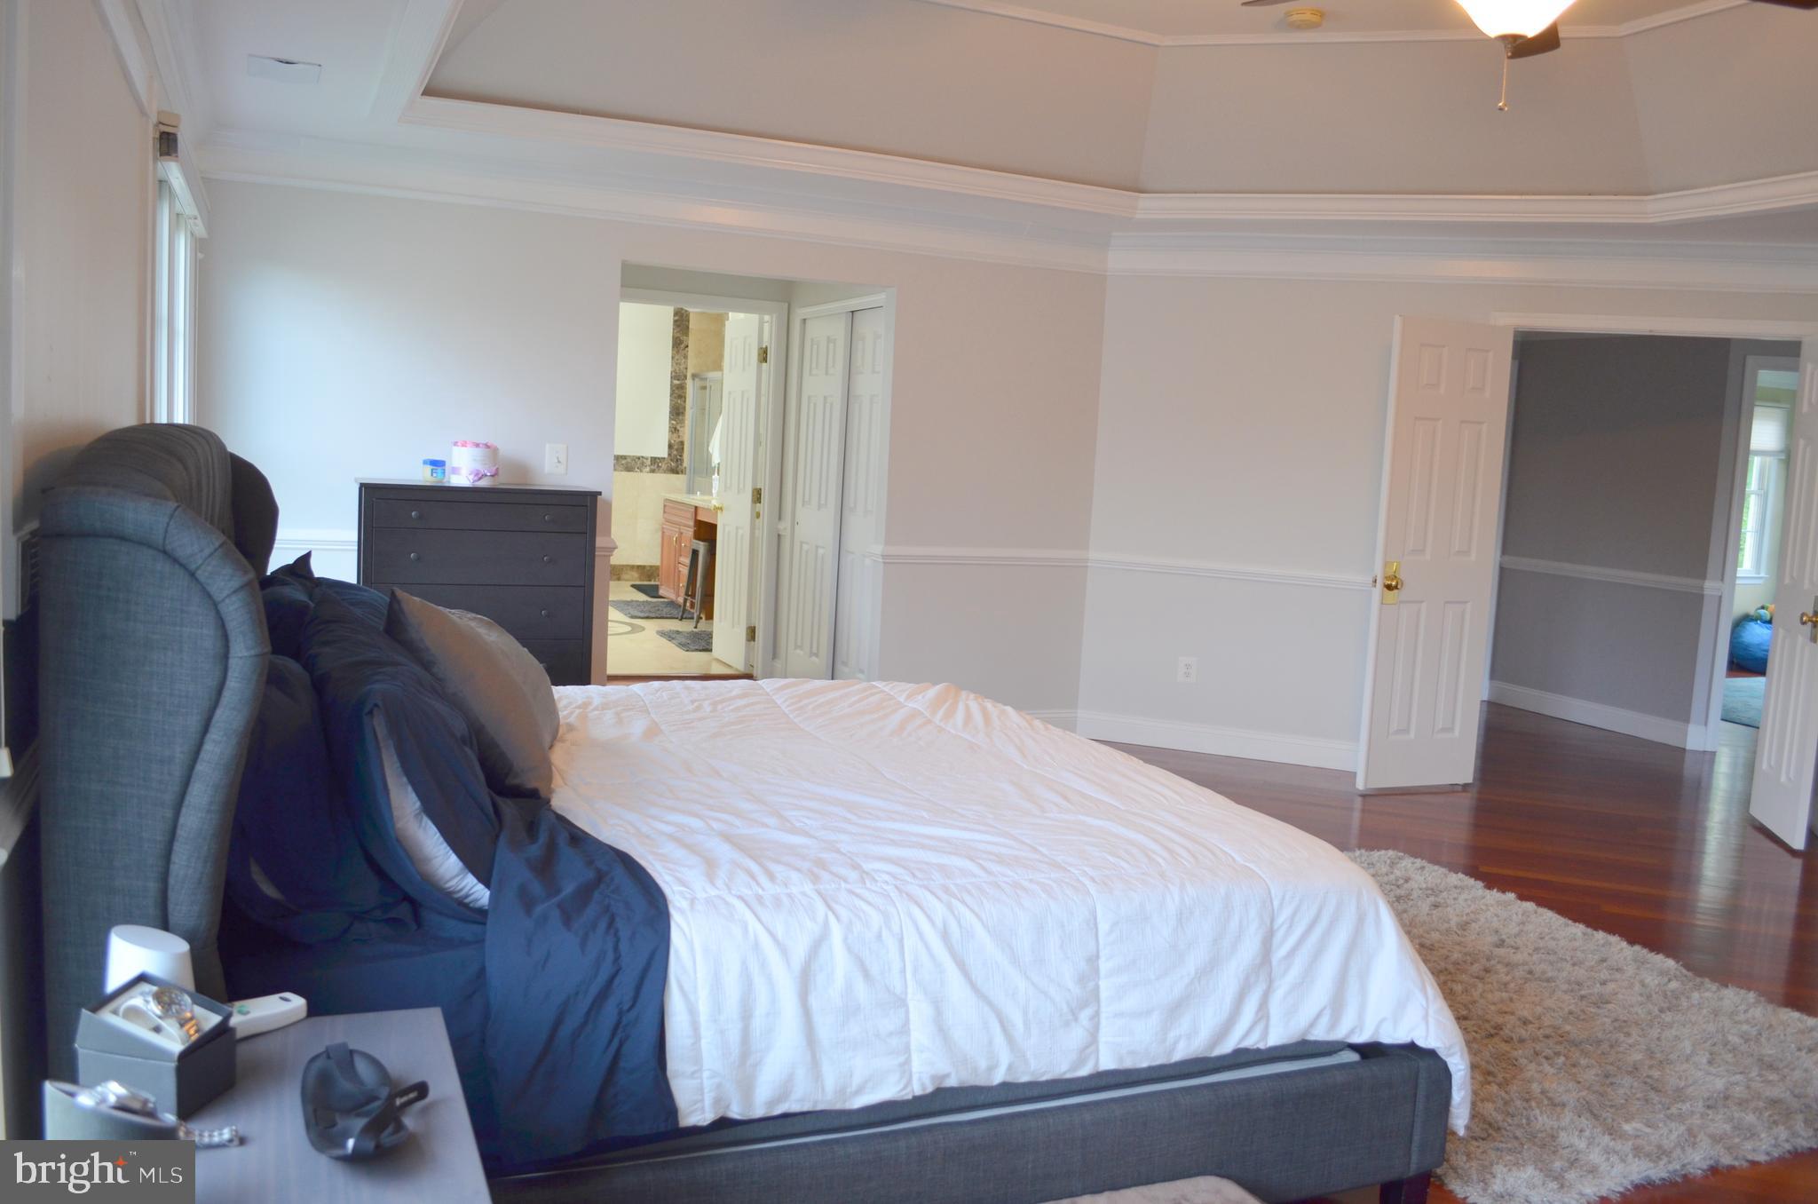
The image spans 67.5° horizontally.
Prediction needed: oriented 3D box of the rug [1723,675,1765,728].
[{"bbox_3d":[5.807,0.655,8.782,2.400,0.030,1.800,0,8,-25],"label":"rug"}]

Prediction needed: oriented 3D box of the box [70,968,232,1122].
[{"bbox_3d":[-0.833,0.492,1.509,0.127,0.100,0.093,5,7,14],"label":"box"}]

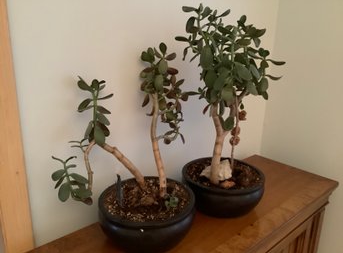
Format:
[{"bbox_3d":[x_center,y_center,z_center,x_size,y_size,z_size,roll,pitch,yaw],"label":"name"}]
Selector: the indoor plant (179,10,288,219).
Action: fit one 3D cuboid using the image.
[{"bbox_3d":[0.179,-0.037,0.941,0.315,0.615,0.285,-13,21,-43],"label":"indoor plant"}]

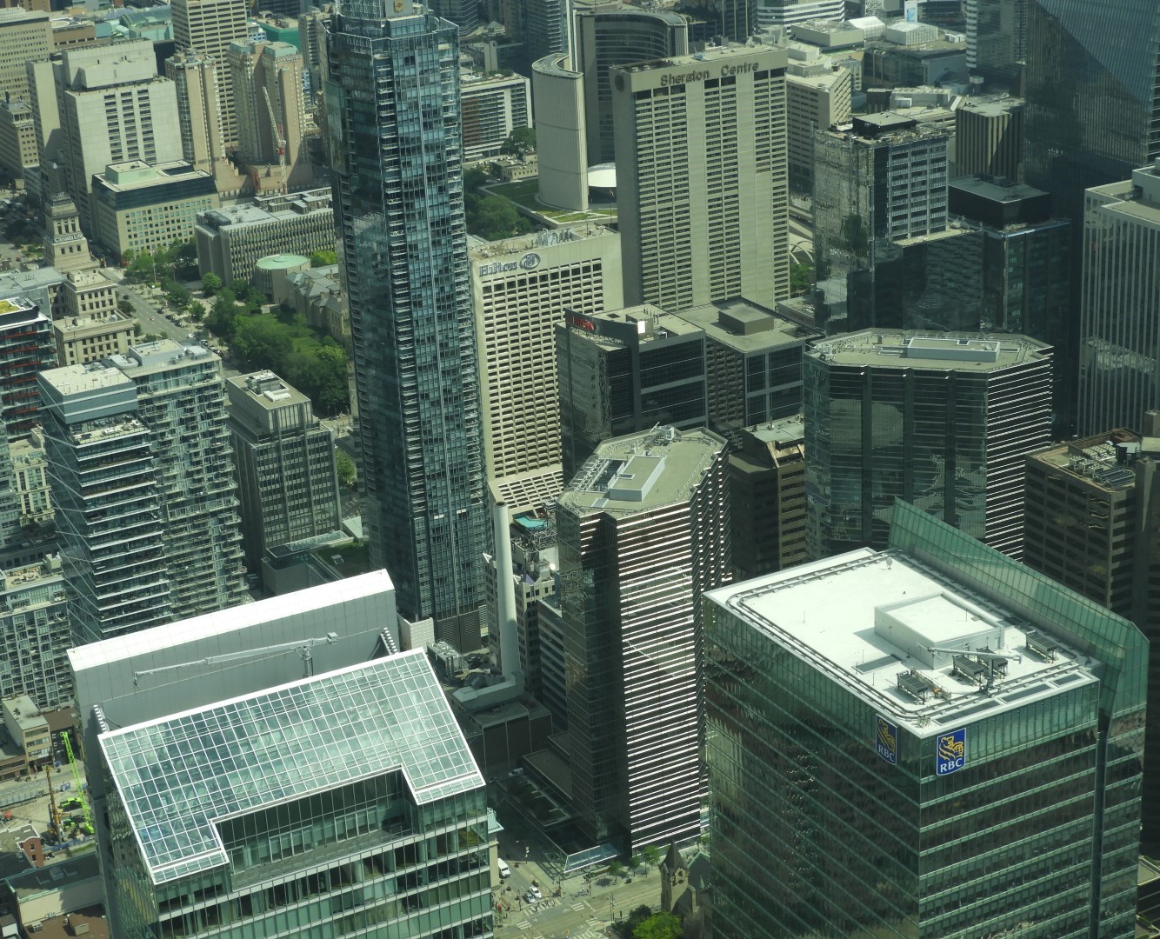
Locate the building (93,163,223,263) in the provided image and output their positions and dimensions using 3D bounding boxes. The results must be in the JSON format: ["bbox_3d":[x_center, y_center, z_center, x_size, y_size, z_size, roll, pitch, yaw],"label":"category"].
[{"bbox_3d":[-217.429,-134.446,1199.403,55.000,42.500,46.500,-14,24,-25],"label":"building"}]

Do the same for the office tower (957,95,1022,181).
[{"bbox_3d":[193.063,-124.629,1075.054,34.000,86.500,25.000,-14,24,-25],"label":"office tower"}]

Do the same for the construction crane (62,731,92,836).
[{"bbox_3d":[-141.640,89.510,666.700,4.500,27.000,17.000,-14,24,-26],"label":"construction crane"}]

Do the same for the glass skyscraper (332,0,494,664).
[{"bbox_3d":[-53.040,-46.390,744.960,32.000,213.000,39.000,-14,24,-26],"label":"glass skyscraper"}]

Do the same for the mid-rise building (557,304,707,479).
[{"bbox_3d":[18.143,-11.904,819.763,36.800,88.300,38.000,-14,24,-25],"label":"mid-rise building"}]

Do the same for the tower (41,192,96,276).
[{"bbox_3d":[-219.810,-75.680,1016.150,19.000,83.000,22.000,-14,24,-26],"label":"tower"}]

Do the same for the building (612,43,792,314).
[{"bbox_3d":[51.652,-105.181,977.998,72.800,136.300,18.000,-14,24,-25],"label":"building"}]

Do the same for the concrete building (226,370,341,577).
[{"bbox_3d":[-107.529,1.123,834.243,28.600,63.700,38.500,-14,24,-25],"label":"concrete building"}]

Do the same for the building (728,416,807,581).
[{"bbox_3d":[64.000,19.430,758.720,38.000,70.500,30.000,-14,24,-26],"label":"building"}]

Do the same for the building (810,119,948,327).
[{"bbox_3d":[110.590,-60.940,862.610,32.000,135.500,36.000,-14,24,-26],"label":"building"}]

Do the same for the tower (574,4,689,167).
[{"bbox_3d":[32.570,-193.290,1256.120,72.000,98.000,36.000,14,27,37],"label":"tower"}]

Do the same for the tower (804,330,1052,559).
[{"bbox_3d":[104.210,16.650,700.250,71.000,118.000,35.000,4,23,16],"label":"tower"}]

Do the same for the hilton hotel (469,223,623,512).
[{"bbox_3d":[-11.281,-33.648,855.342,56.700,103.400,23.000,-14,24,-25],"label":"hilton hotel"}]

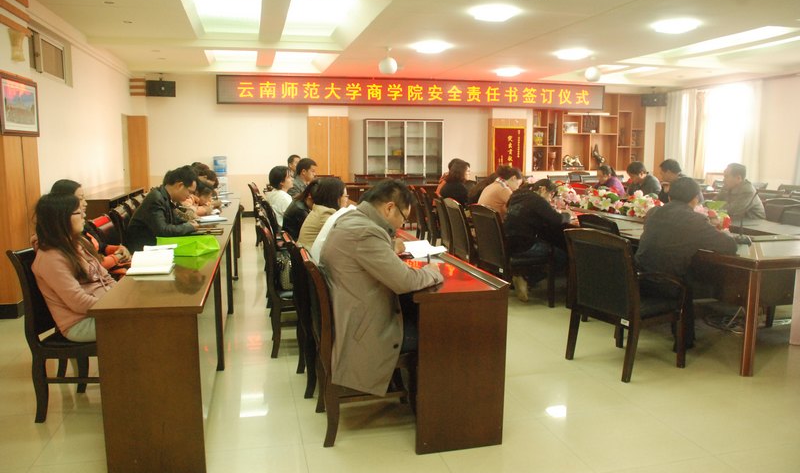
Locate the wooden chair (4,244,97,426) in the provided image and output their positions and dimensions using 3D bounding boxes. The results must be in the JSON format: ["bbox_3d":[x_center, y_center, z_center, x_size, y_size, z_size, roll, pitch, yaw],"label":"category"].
[{"bbox_3d":[-1.654,0.473,3.201,0.550,0.900,0.450,1,8,2],"label":"wooden chair"}]

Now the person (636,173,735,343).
[{"bbox_3d":[1.892,0.199,4.090,0.880,1.210,0.520,-5,10,-32],"label":"person"}]

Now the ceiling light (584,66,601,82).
[{"bbox_3d":[3.463,-2.922,10.786,0.290,0.290,0.290,-2,8,-13],"label":"ceiling light"}]

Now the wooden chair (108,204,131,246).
[{"bbox_3d":[-2.031,0.204,5.047,0.580,0.920,0.470,-2,9,-14],"label":"wooden chair"}]

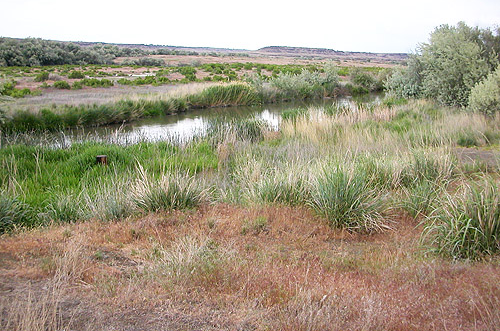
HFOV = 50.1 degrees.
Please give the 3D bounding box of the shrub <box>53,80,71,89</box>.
[{"bbox_3d":[-17.637,-7.532,50.000,1.700,0.800,1.500,-4,12,-19],"label":"shrub"}]

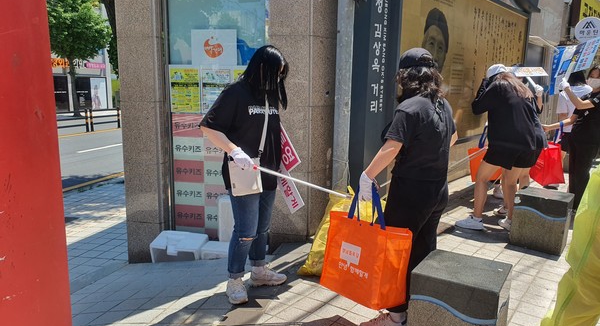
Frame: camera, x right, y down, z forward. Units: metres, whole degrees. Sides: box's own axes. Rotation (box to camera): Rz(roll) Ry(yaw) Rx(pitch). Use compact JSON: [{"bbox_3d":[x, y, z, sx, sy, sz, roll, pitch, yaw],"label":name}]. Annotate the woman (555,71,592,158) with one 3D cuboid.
[{"bbox_3d":[3.430,-0.410,5.750,0.450,1.550,0.330,0,11,-5],"label":"woman"}]

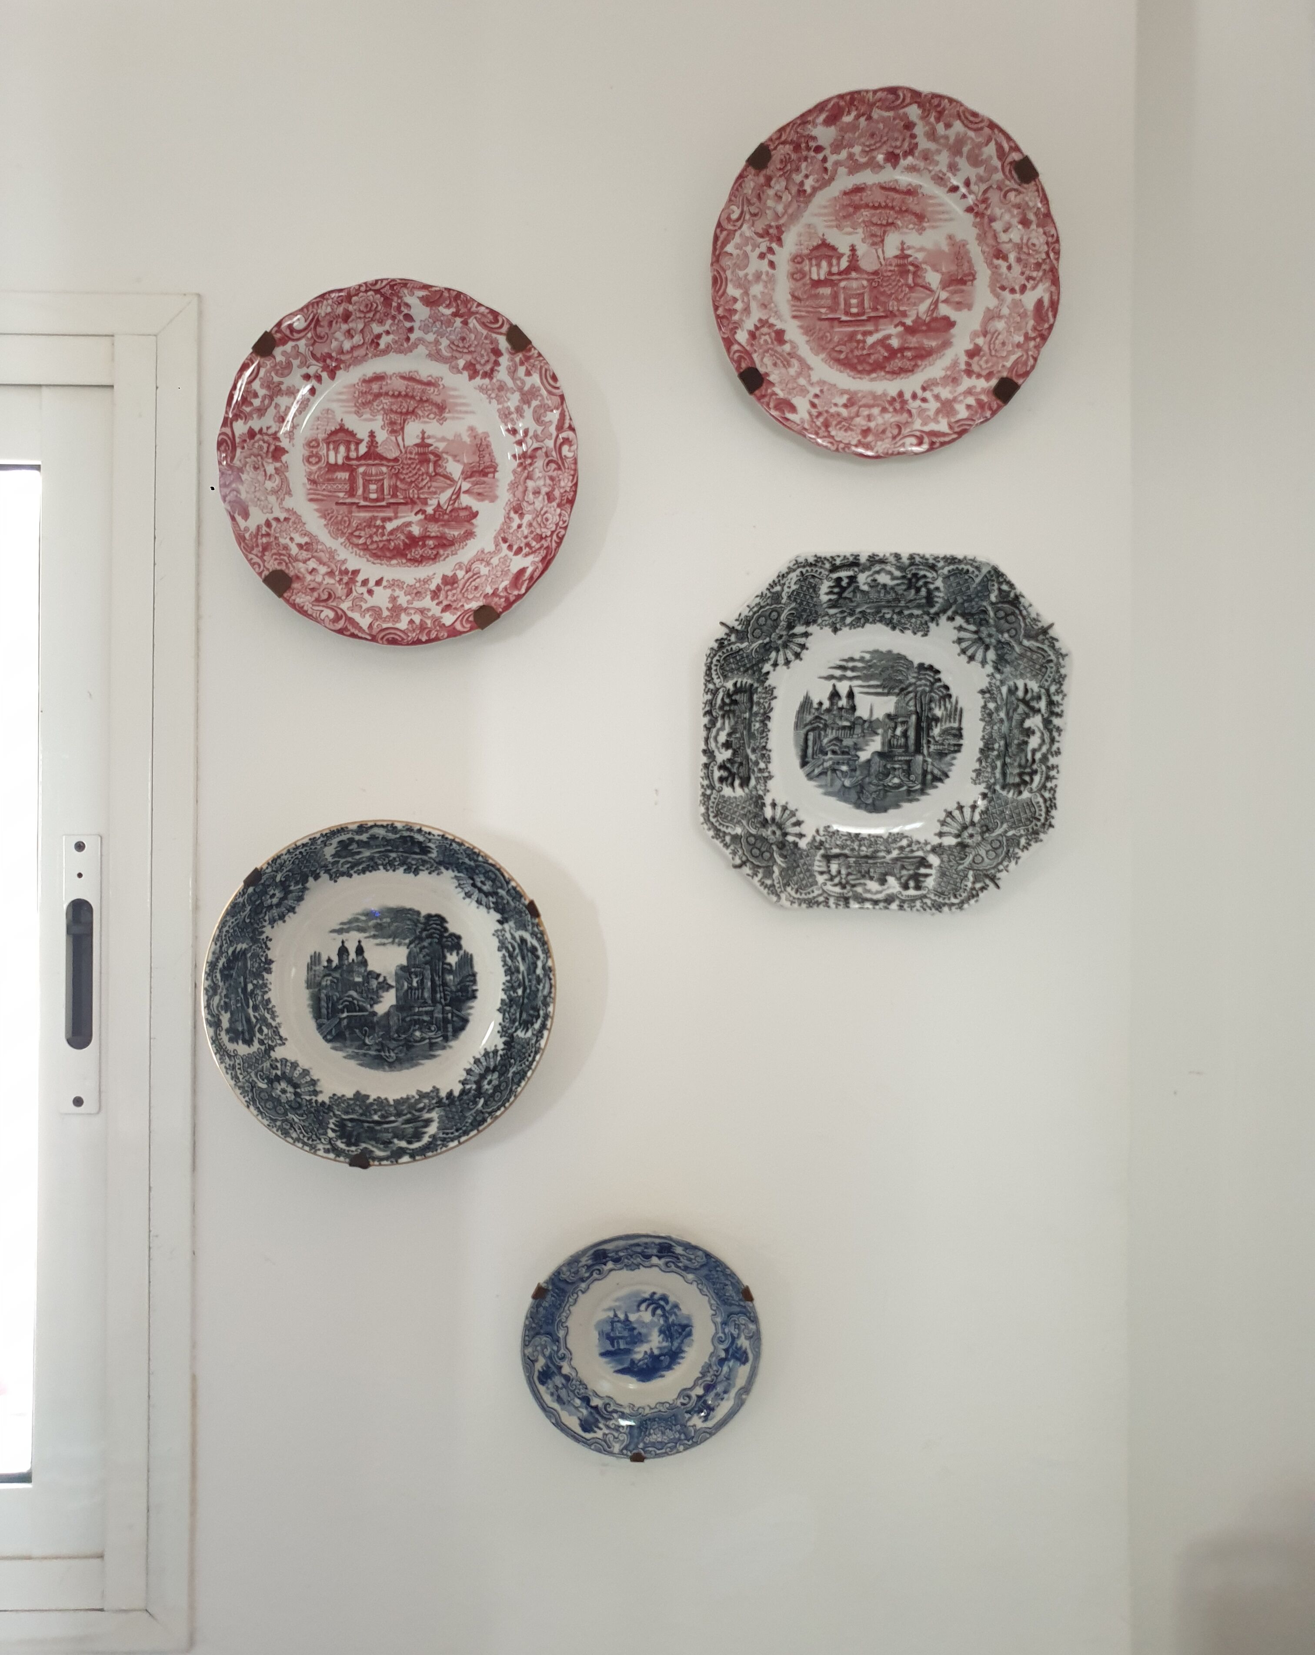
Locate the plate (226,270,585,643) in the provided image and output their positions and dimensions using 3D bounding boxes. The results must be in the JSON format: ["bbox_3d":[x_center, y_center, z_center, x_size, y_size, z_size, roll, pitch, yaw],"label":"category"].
[{"bbox_3d":[-0.178,-0.252,0.917,0.250,0.250,0.028,0,6,-1],"label":"plate"}]

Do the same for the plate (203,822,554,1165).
[{"bbox_3d":[-0.188,0.110,0.912,0.239,0.239,0.042,0,7,-1],"label":"plate"}]

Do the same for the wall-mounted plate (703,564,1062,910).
[{"bbox_3d":[0.155,-0.067,0.918,0.251,0.250,0.030,0,7,-1],"label":"wall-mounted plate"}]

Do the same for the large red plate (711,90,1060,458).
[{"bbox_3d":[0.159,-0.385,0.927,0.250,0.252,0.028,0,8,-1],"label":"large red plate"}]

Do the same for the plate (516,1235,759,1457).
[{"bbox_3d":[-0.011,0.360,0.925,0.167,0.167,0.022,0,7,-1],"label":"plate"}]

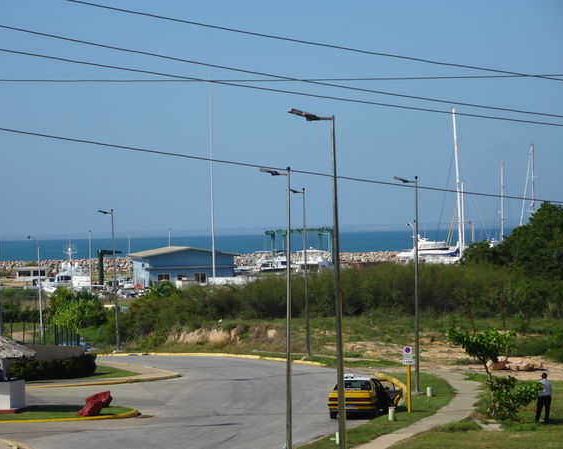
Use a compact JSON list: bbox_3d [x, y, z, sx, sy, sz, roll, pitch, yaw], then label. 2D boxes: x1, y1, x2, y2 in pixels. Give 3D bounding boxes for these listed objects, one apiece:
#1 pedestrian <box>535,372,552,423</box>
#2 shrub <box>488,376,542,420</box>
[{"bbox_3d":[9.060,5.993,103.500,0.550,1.720,0.360,-1,0,-9],"label":"pedestrian"},{"bbox_3d":[8.170,6.075,104.500,1.850,1.500,1.700,-1,0,0],"label":"shrub"}]

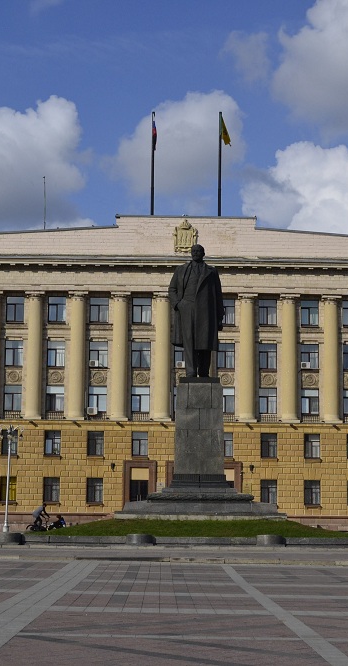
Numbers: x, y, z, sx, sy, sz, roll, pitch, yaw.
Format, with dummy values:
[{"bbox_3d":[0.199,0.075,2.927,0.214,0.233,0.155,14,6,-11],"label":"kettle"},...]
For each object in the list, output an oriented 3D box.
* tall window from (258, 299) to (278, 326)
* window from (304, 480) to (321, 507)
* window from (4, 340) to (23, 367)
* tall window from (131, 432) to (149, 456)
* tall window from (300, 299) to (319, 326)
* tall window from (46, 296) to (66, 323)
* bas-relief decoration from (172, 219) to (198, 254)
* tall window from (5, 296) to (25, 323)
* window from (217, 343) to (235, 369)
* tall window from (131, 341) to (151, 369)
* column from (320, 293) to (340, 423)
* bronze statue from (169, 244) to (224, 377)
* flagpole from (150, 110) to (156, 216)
[{"bbox_3d":[7.875,-1.697,97.491,1.520,2.200,0.250,1,-8,-1],"label":"tall window"},{"bbox_3d":[11.511,13.280,96.713,1.311,2.030,0.250,0,-8,0],"label":"window"},{"bbox_3d":[-13.514,1.761,98.809,1.473,2.201,0.250,0,-8,0],"label":"window"},{"bbox_3d":[-2.872,9.545,100.144,1.340,2.060,0.250,1,-8,-1],"label":"tall window"},{"bbox_3d":[11.926,-1.685,102.081,1.534,2.173,0.200,1,-8,-1],"label":"tall window"},{"bbox_3d":[-10.154,-2.039,101.824,1.569,2.239,0.200,1,-8,-1],"label":"tall window"},{"bbox_3d":[0.985,-8.052,97.306,2.100,2.850,0.300,1,-8,-1],"label":"bas-relief decoration"},{"bbox_3d":[-13.146,-1.940,97.299,1.470,2.205,0.250,1,-8,-1],"label":"tall window"},{"bbox_3d":[4.310,1.941,96.954,1.470,2.183,0.250,1,-8,-1],"label":"window"},{"bbox_3d":[-2.874,1.927,102.171,1.510,2.260,0.250,1,-8,-1],"label":"tall window"},{"bbox_3d":[12.988,2.185,96.172,1.600,10.500,1.500,1,-8,-1],"label":"column"},{"bbox_3d":[1.092,-1.103,56.782,2.683,6.556,1.900,1,-8,0],"label":"bronze statue"},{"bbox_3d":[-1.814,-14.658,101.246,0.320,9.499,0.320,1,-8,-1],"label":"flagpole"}]

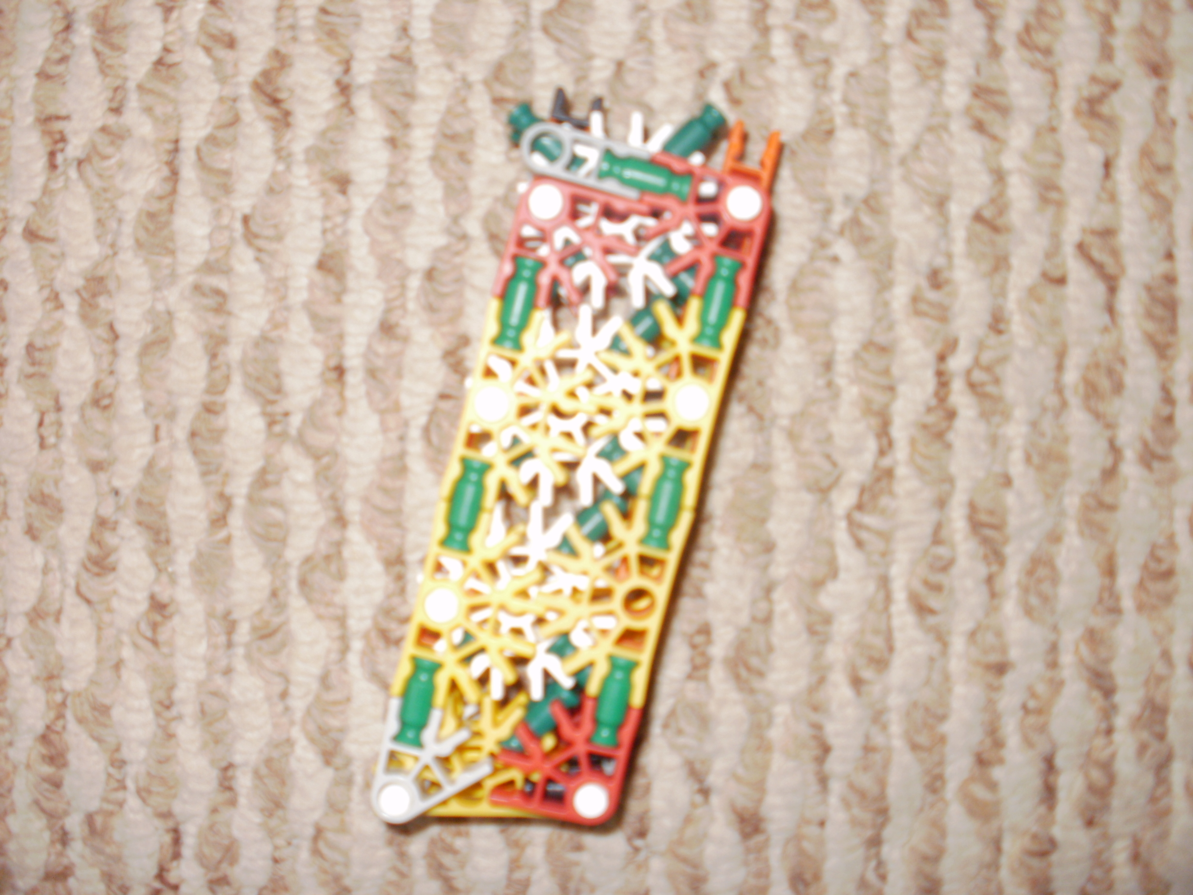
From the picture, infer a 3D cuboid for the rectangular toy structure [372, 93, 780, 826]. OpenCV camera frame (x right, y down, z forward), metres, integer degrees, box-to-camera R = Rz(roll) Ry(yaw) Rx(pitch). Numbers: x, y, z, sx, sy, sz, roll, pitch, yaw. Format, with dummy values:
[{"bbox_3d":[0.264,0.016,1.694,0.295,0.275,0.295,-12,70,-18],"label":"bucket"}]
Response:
[{"bbox_3d":[-0.006,0.003,0.238,0.050,0.033,0.142,14,90,0],"label":"rectangular toy structure"}]

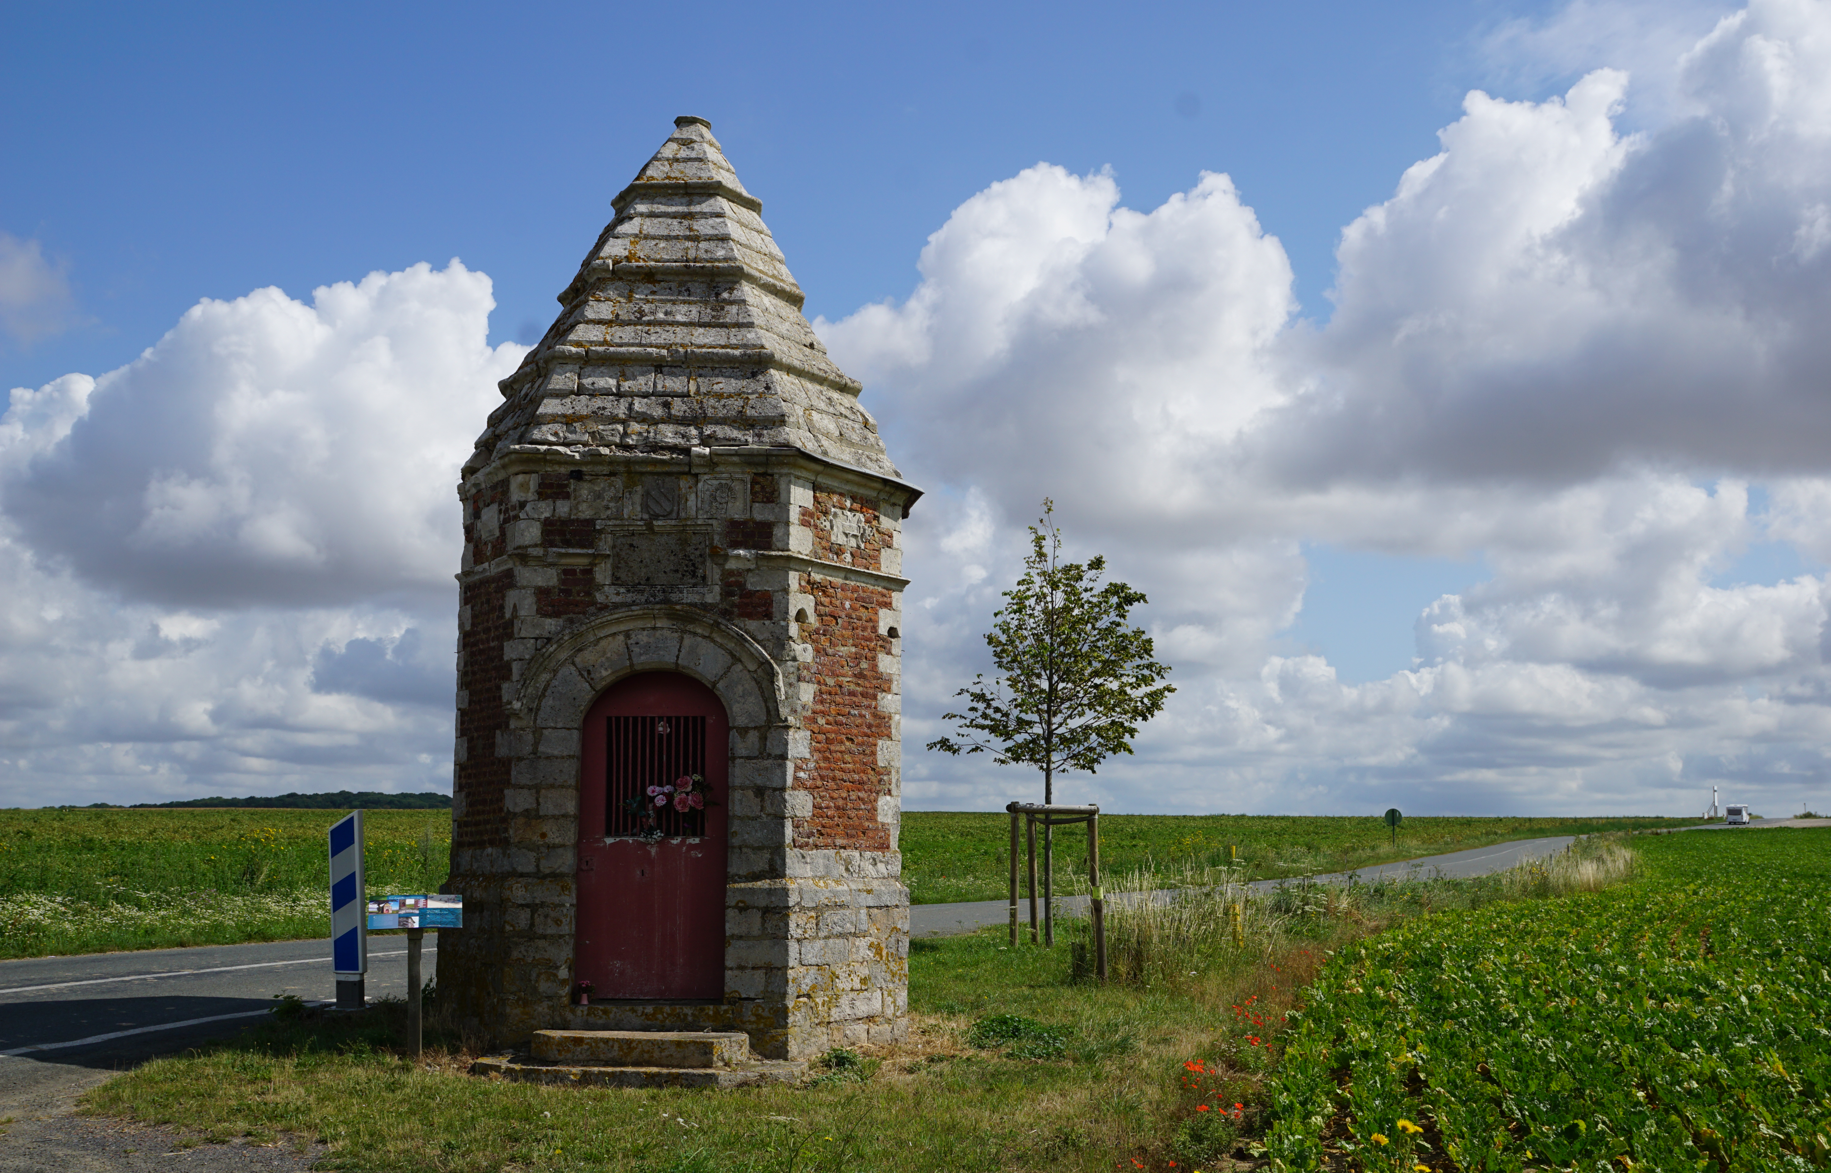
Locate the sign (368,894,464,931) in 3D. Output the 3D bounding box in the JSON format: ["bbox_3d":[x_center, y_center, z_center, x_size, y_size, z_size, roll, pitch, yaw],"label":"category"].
[{"bbox_3d":[-3.227,2.106,12.803,0.620,0.030,0.330,2,35,-14],"label":"sign"}]

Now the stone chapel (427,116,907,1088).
[{"bbox_3d":[-1.717,-0.145,14.653,3.383,6.891,3.150,0,-7,0],"label":"stone chapel"}]

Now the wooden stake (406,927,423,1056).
[{"bbox_3d":[-3.215,2.618,12.738,0.090,0.831,0.090,-1,-7,-14],"label":"wooden stake"}]

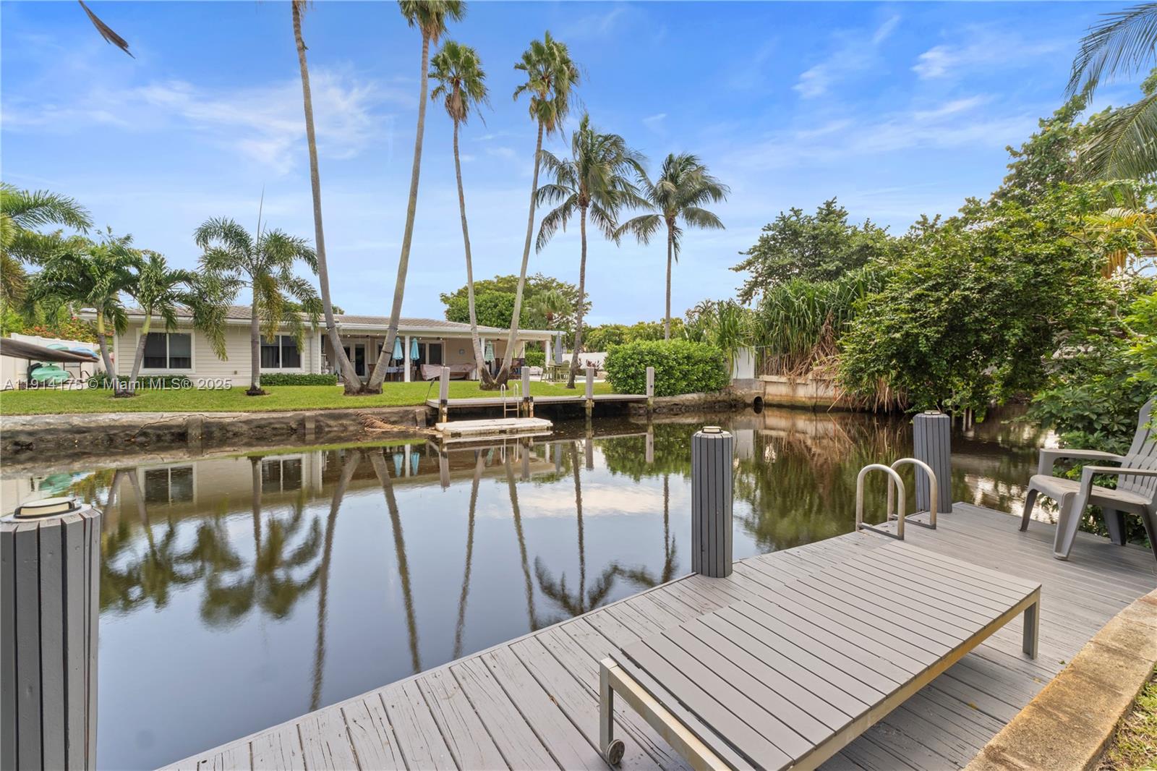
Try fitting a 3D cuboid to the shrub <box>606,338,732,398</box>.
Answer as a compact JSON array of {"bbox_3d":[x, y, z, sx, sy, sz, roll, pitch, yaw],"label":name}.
[{"bbox_3d":[4.249,-0.820,23.000,5.200,2.650,3.200,-1,2,-31],"label":"shrub"}]

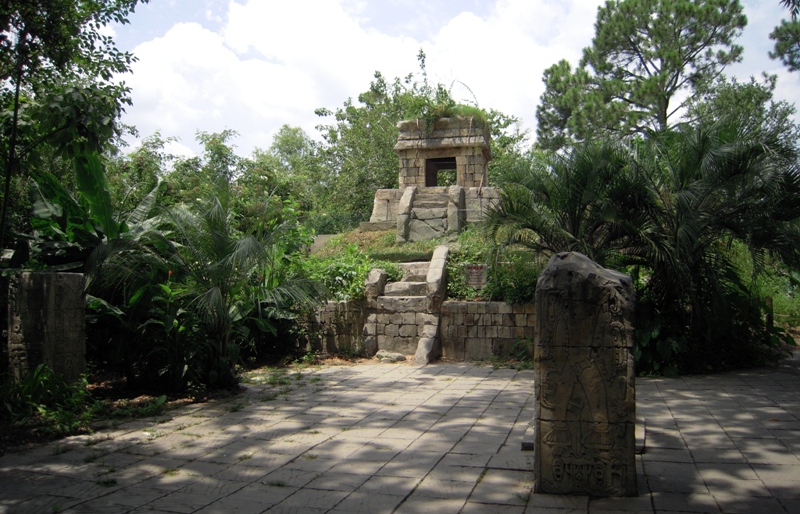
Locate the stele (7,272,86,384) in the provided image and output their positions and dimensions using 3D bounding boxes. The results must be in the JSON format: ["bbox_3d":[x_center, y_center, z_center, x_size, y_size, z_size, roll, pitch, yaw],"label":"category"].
[{"bbox_3d":[-6.244,1.299,11.415,0.780,1.950,0.800,-1,-3,16],"label":"stele"}]

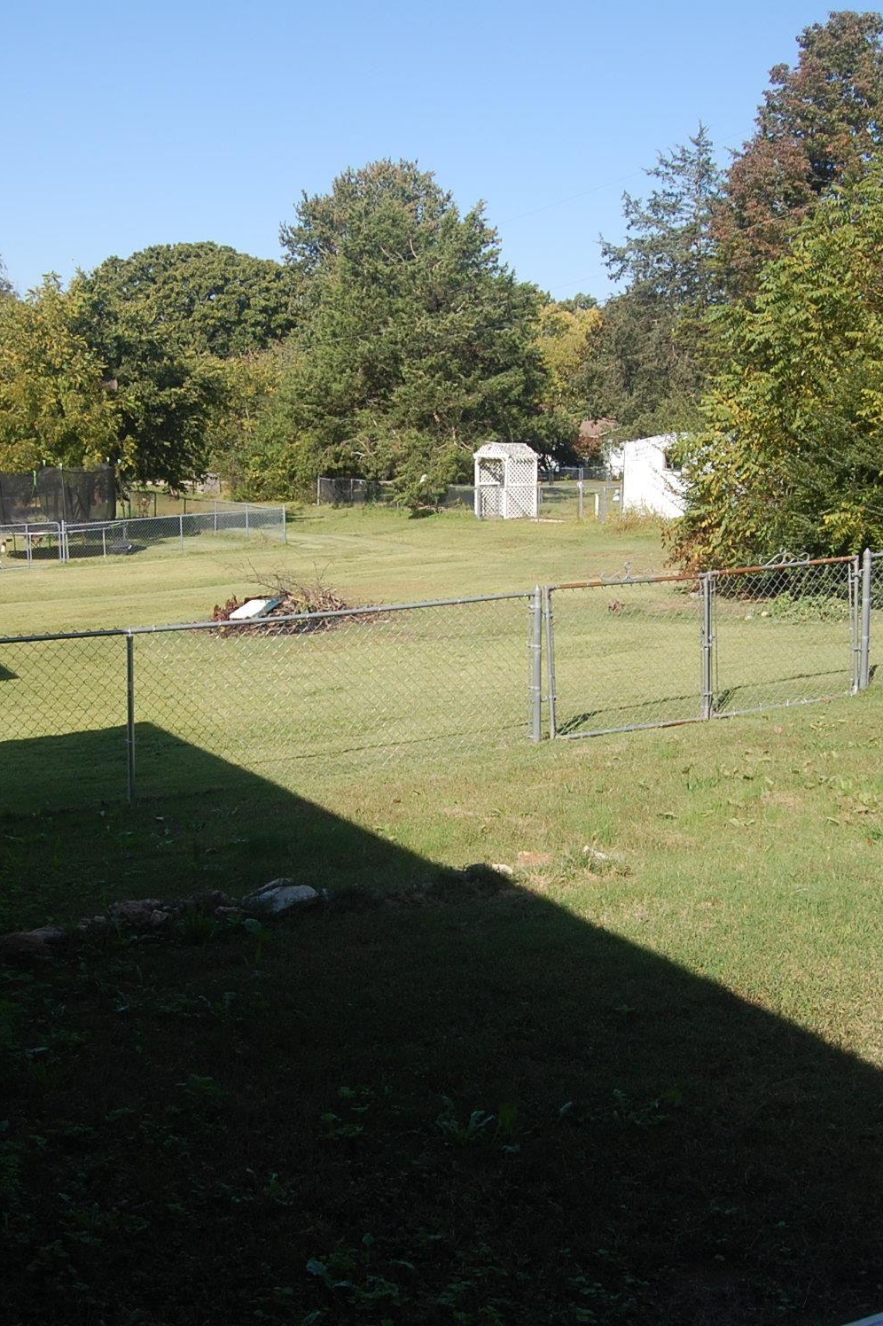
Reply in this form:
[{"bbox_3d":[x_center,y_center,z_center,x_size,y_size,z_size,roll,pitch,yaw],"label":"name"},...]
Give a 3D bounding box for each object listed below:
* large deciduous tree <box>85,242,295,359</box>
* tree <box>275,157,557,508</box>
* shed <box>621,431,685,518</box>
[{"bbox_3d":[-14.859,-17.867,88.908,13.200,13.560,12.500,1,9,0],"label":"large deciduous tree"},{"bbox_3d":[-0.901,-12.666,57.948,10.800,13.070,10.000,2,9,6],"label":"tree"},{"bbox_3d":[7.659,-6.139,48.080,3.400,2.740,3.200,2,9,8],"label":"shed"}]

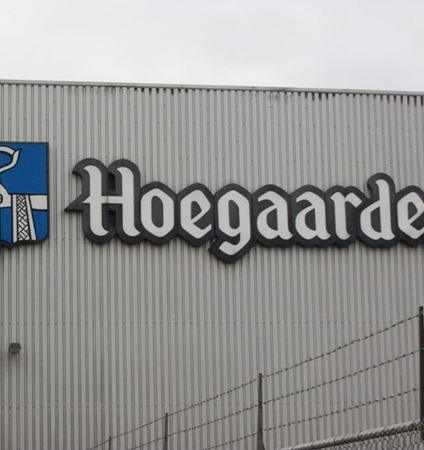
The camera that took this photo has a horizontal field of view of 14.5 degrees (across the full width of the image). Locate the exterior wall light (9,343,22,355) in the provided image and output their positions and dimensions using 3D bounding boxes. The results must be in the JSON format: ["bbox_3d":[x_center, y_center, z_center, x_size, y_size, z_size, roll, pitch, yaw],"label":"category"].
[{"bbox_3d":[-4.966,3.122,42.098,0.300,0.260,0.200,1,-11,-13],"label":"exterior wall light"}]

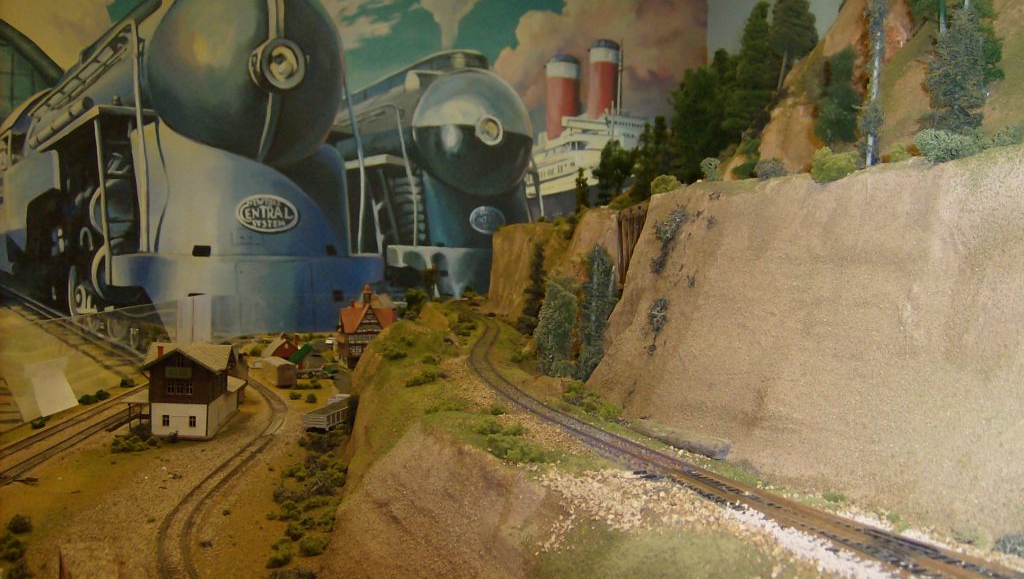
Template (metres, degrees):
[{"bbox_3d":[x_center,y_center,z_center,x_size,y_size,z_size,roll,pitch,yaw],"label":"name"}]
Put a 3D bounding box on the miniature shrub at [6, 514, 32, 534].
[{"bbox_3d":[-0.375,0.179,0.809,0.020,0.014,0.018,0,3,0],"label":"miniature shrub"}]

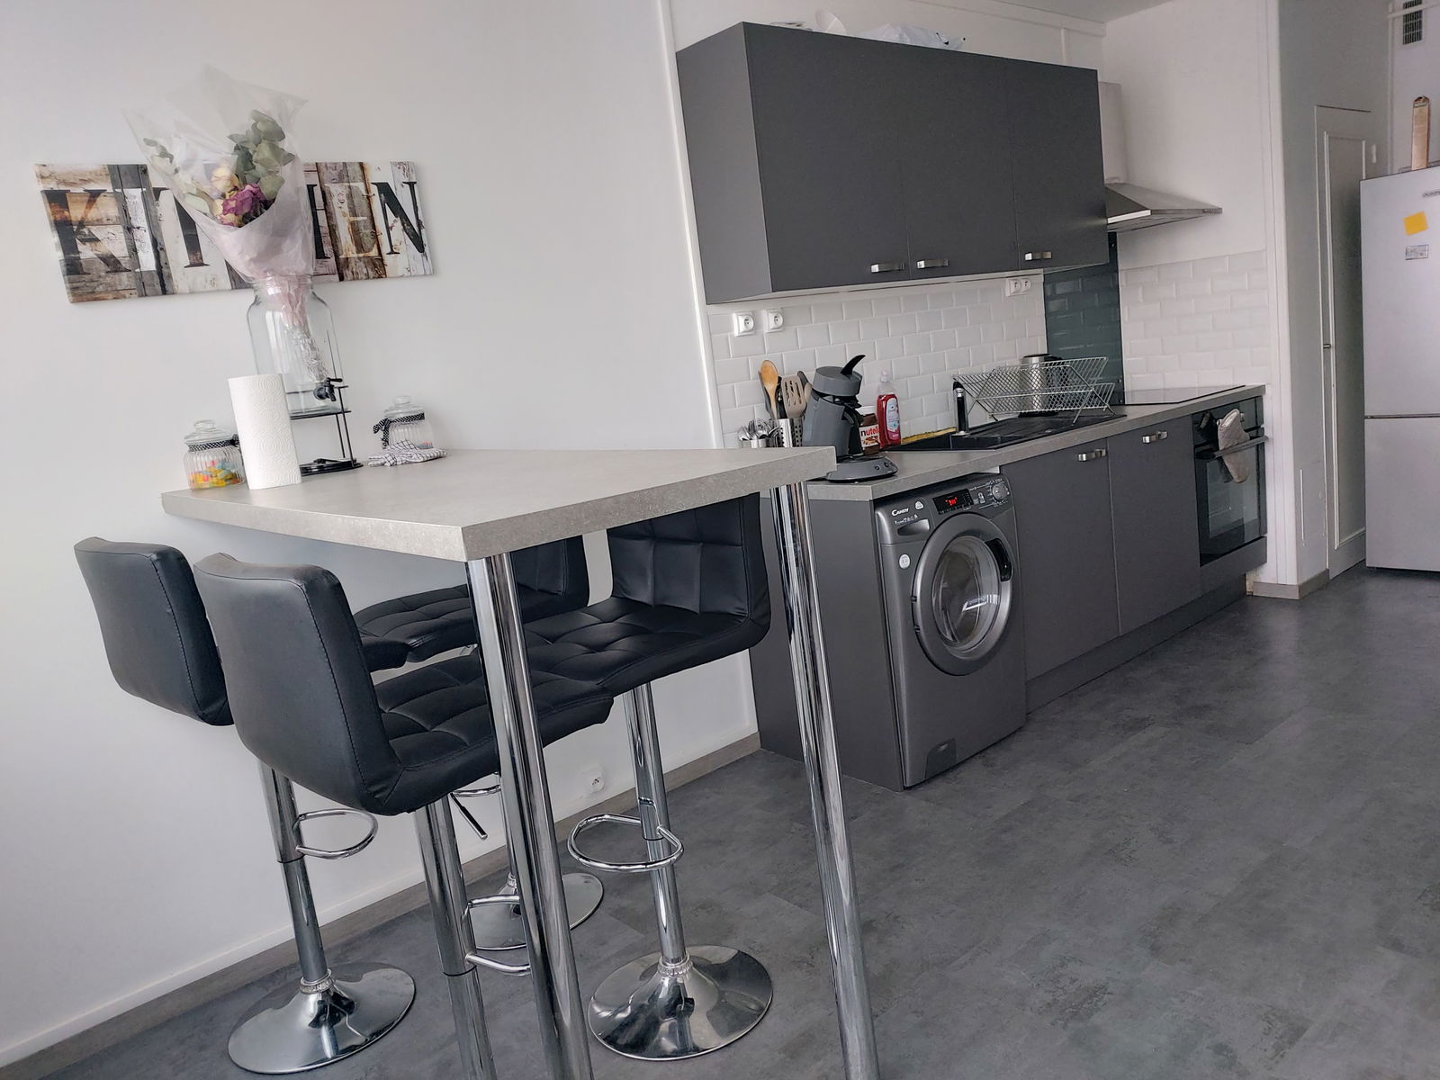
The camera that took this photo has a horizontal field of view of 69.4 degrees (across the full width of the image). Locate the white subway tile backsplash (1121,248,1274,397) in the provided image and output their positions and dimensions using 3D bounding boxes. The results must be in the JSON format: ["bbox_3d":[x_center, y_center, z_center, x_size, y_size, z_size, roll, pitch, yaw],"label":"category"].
[{"bbox_3d":[2.041,-0.925,4.500,0.018,0.552,0.635,-15,13,-38],"label":"white subway tile backsplash"}]

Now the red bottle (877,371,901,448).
[{"bbox_3d":[0.598,-0.451,3.681,0.079,0.261,0.049,-15,13,-38],"label":"red bottle"}]

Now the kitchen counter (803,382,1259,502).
[{"bbox_3d":[1.143,-0.389,3.814,2.418,0.040,0.619,-15,13,-38],"label":"kitchen counter"}]

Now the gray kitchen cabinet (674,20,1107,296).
[{"bbox_3d":[0.702,-1.263,3.591,1.800,0.728,0.307,-15,13,-38],"label":"gray kitchen cabinet"}]

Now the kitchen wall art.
[{"bbox_3d":[-1.031,-0.699,2.322,0.795,0.270,0.020,-17,14,-38],"label":"kitchen wall art"}]

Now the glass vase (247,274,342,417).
[{"bbox_3d":[-0.922,-0.428,2.272,0.180,0.295,0.205,-15,13,-38],"label":"glass vase"}]

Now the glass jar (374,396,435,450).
[{"bbox_3d":[-0.732,-0.272,2.463,0.115,0.145,0.115,-7,10,1],"label":"glass jar"}]

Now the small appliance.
[{"bbox_3d":[0.355,-0.363,3.093,0.212,0.350,0.315,-15,13,-38],"label":"small appliance"}]

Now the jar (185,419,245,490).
[{"bbox_3d":[-1.110,-0.187,2.263,0.120,0.146,0.120,-15,13,-38],"label":"jar"}]

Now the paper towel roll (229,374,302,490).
[{"bbox_3d":[-0.917,-0.222,2.097,0.104,0.222,0.104,-15,13,-38],"label":"paper towel roll"}]

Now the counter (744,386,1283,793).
[{"bbox_3d":[1.194,0.026,3.850,2.420,0.892,0.610,-15,13,-38],"label":"counter"}]

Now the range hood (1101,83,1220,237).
[{"bbox_3d":[1.642,-1.557,4.191,0.590,0.560,0.470,-15,13,-38],"label":"range hood"}]

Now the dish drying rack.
[{"bbox_3d":[1.203,-0.551,3.940,0.286,0.219,0.473,-15,13,-38],"label":"dish drying rack"}]

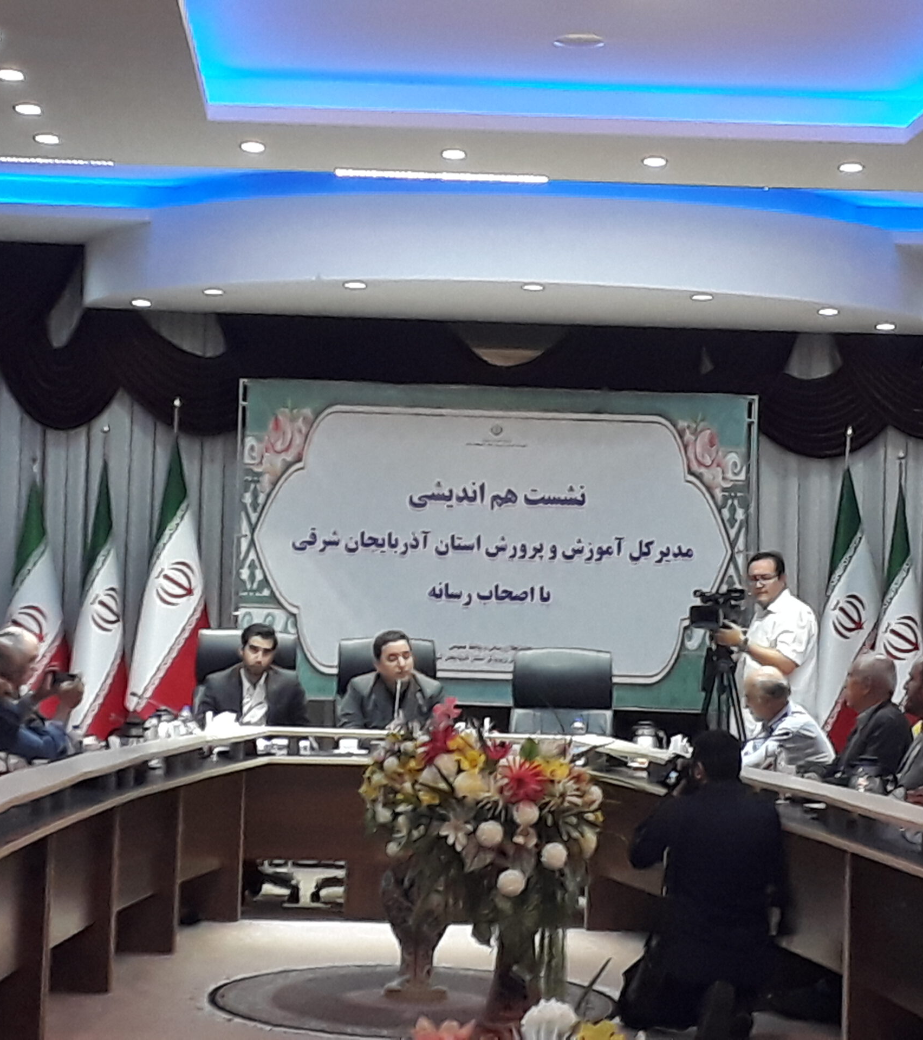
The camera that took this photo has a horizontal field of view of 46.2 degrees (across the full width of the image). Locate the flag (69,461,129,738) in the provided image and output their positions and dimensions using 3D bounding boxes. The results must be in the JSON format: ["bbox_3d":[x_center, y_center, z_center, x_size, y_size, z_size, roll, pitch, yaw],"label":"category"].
[{"bbox_3d":[-2.138,0.497,6.400,0.380,1.680,0.250,2,-3,-6],"label":"flag"}]

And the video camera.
[{"bbox_3d":[1.196,0.417,5.050,0.310,0.210,0.160,3,-3,-28],"label":"video camera"}]

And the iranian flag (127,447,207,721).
[{"bbox_3d":[-1.728,0.375,6.400,0.460,1.660,0.270,2,-3,-6],"label":"iranian flag"}]

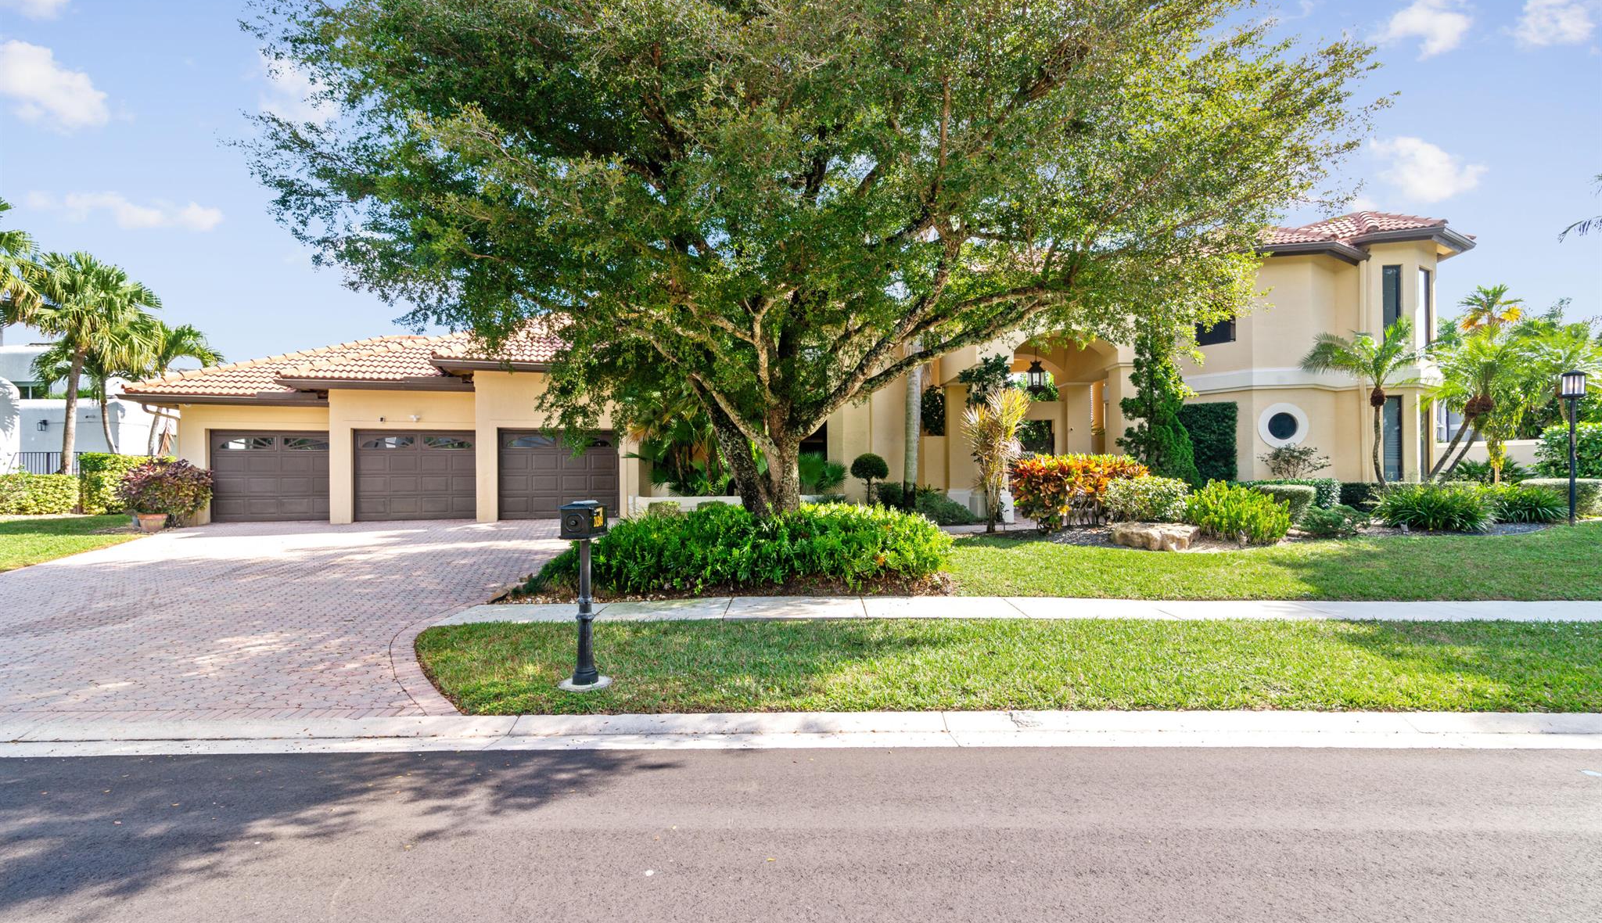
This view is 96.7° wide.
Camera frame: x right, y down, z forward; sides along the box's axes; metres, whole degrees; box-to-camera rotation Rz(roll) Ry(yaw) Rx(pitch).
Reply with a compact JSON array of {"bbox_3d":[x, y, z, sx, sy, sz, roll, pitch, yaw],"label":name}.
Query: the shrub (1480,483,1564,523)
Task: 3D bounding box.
[{"bbox_3d":[16.700,0.960,16.500,1.550,0.950,1.400,0,0,0],"label":"shrub"}]

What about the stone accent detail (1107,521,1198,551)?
[{"bbox_3d":[5.703,1.230,11.500,1.320,0.370,0.900,0,0,26],"label":"stone accent detail"}]

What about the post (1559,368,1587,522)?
[{"bbox_3d":[16.800,-0.300,15.500,0.380,3.400,0.380,0,0,0],"label":"post"}]

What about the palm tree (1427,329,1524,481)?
[{"bbox_3d":[16.100,-1.000,17.100,2.200,4.300,2.200,0,0,0],"label":"palm tree"}]

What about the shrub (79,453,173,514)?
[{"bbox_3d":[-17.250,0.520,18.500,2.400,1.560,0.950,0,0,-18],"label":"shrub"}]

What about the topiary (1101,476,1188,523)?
[{"bbox_3d":[6.422,0.790,13.300,1.470,1.030,1.250,0,0,26],"label":"topiary"}]

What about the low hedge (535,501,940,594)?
[{"bbox_3d":[-0.670,1.160,10.100,5.100,0.880,3.200,0,0,0],"label":"low hedge"}]

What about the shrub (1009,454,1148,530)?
[{"bbox_3d":[5.980,0.650,15.300,2.900,1.600,1.400,0,0,0],"label":"shrub"}]

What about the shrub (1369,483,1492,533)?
[{"bbox_3d":[11.712,0.900,13.300,1.750,0.880,1.400,0,0,41],"label":"shrub"}]

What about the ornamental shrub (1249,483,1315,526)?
[{"bbox_3d":[11.000,0.960,16.200,1.400,0.930,1.300,0,0,0],"label":"ornamental shrub"}]

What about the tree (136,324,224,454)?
[{"bbox_3d":[-18.300,-1.380,21.000,2.250,5.350,2.250,0,0,-41],"label":"tree"}]

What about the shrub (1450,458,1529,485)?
[{"bbox_3d":[15.736,0.570,16.300,1.350,1.250,1.300,0,0,44],"label":"shrub"}]

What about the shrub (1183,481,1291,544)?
[{"bbox_3d":[7.432,0.880,12.200,1.550,1.030,1.300,0,0,31],"label":"shrub"}]

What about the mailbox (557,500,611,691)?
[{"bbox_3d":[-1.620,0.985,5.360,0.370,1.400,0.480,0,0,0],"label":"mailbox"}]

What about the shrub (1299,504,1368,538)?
[{"bbox_3d":[10.700,1.160,14.300,1.150,0.660,1.050,0,0,0],"label":"shrub"}]

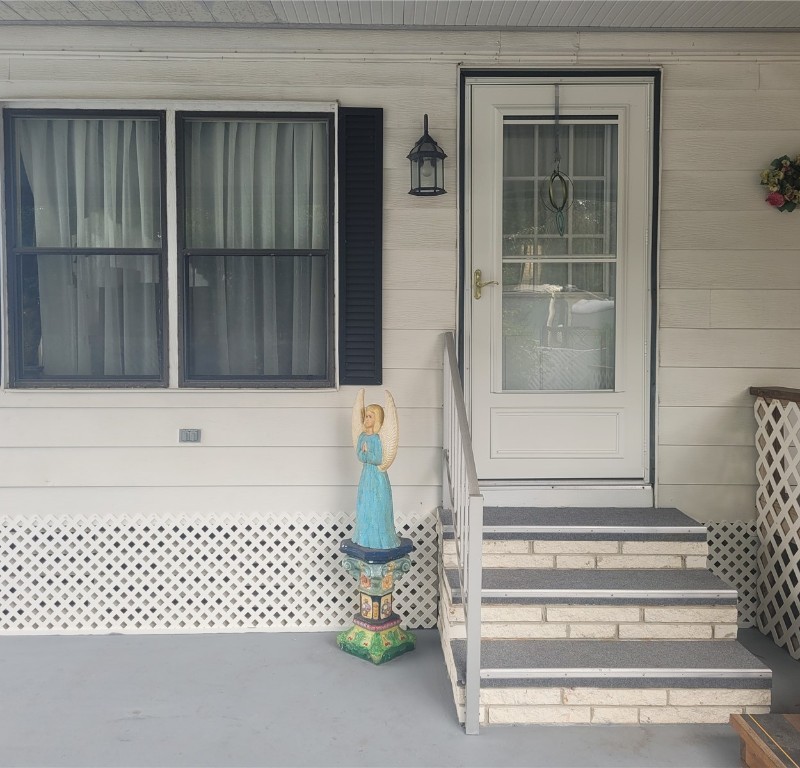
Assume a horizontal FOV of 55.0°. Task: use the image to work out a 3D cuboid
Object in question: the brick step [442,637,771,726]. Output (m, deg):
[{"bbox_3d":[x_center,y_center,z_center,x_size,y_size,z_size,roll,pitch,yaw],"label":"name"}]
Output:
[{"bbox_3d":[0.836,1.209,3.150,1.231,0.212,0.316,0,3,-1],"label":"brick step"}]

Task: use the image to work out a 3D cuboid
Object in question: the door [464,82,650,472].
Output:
[{"bbox_3d":[0.817,-0.536,3.928,0.961,2.038,0.060,0,3,-1],"label":"door"}]

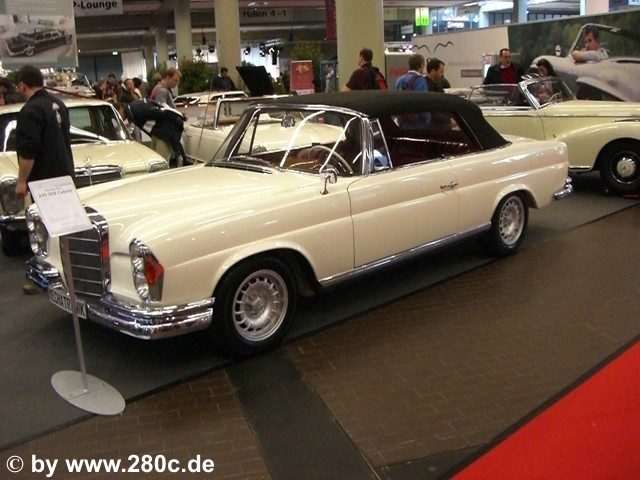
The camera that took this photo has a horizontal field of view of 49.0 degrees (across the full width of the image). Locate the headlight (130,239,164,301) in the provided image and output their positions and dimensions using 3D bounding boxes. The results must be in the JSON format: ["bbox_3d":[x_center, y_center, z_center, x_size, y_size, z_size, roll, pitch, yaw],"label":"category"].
[{"bbox_3d":[-0.909,0.164,3.740,0.170,0.375,0.230,-16,19,-41],"label":"headlight"}]

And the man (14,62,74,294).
[{"bbox_3d":[-2.217,-0.505,5.736,0.420,1.790,0.520,3,16,21],"label":"man"}]

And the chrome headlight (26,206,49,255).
[{"bbox_3d":[-1.909,-0.057,4.780,0.170,0.375,0.230,-16,19,-41],"label":"chrome headlight"}]

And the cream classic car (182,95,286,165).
[{"bbox_3d":[-0.859,-1.474,10.167,1.770,1.300,4.300,-9,16,-22],"label":"cream classic car"}]

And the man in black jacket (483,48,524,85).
[{"bbox_3d":[2.751,-1.951,10.520,0.560,1.760,0.340,-3,15,-3],"label":"man in black jacket"}]

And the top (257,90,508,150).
[{"bbox_3d":[0.608,-0.991,5.977,2.000,0.540,1.420,-16,19,-41],"label":"top"}]

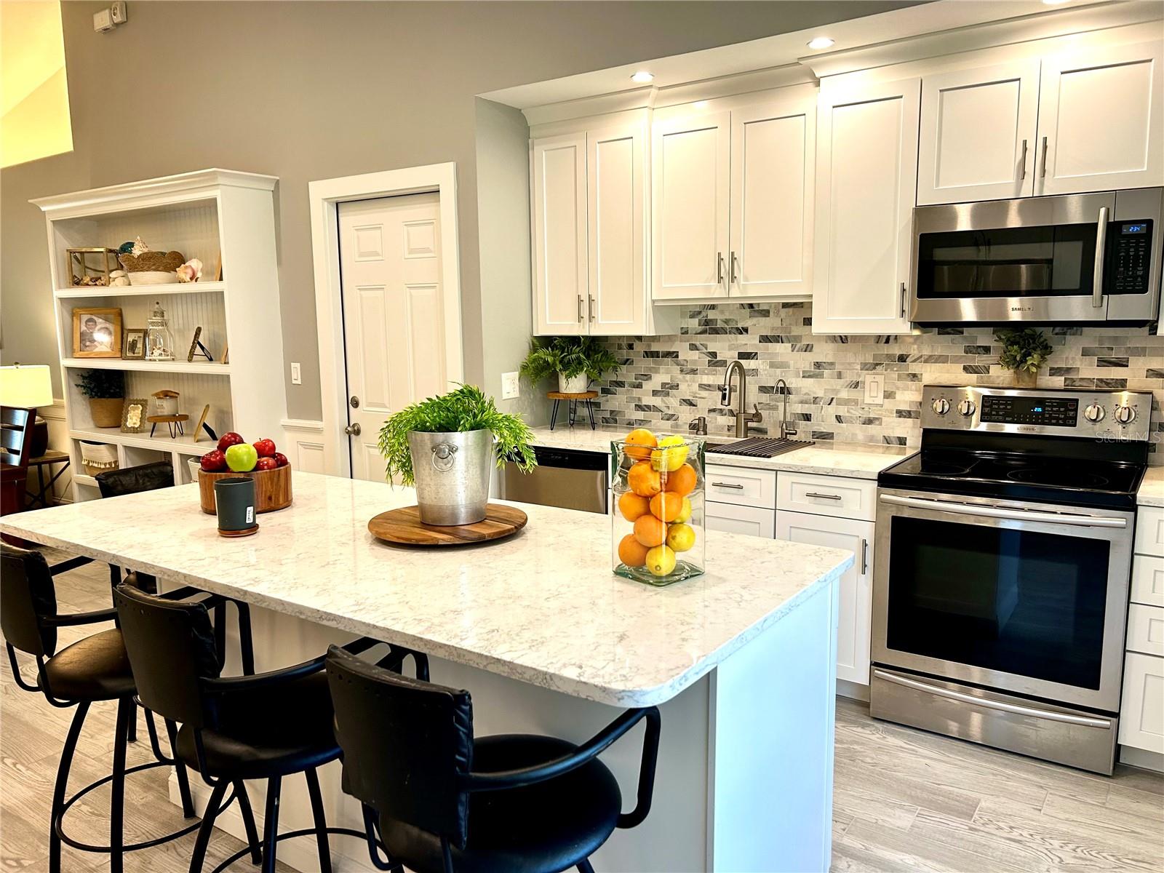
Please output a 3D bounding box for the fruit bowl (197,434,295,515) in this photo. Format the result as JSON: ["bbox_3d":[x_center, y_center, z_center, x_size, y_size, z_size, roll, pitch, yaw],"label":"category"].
[{"bbox_3d":[-1.009,0.102,2.626,0.260,0.215,0.260,-2,8,-8],"label":"fruit bowl"}]

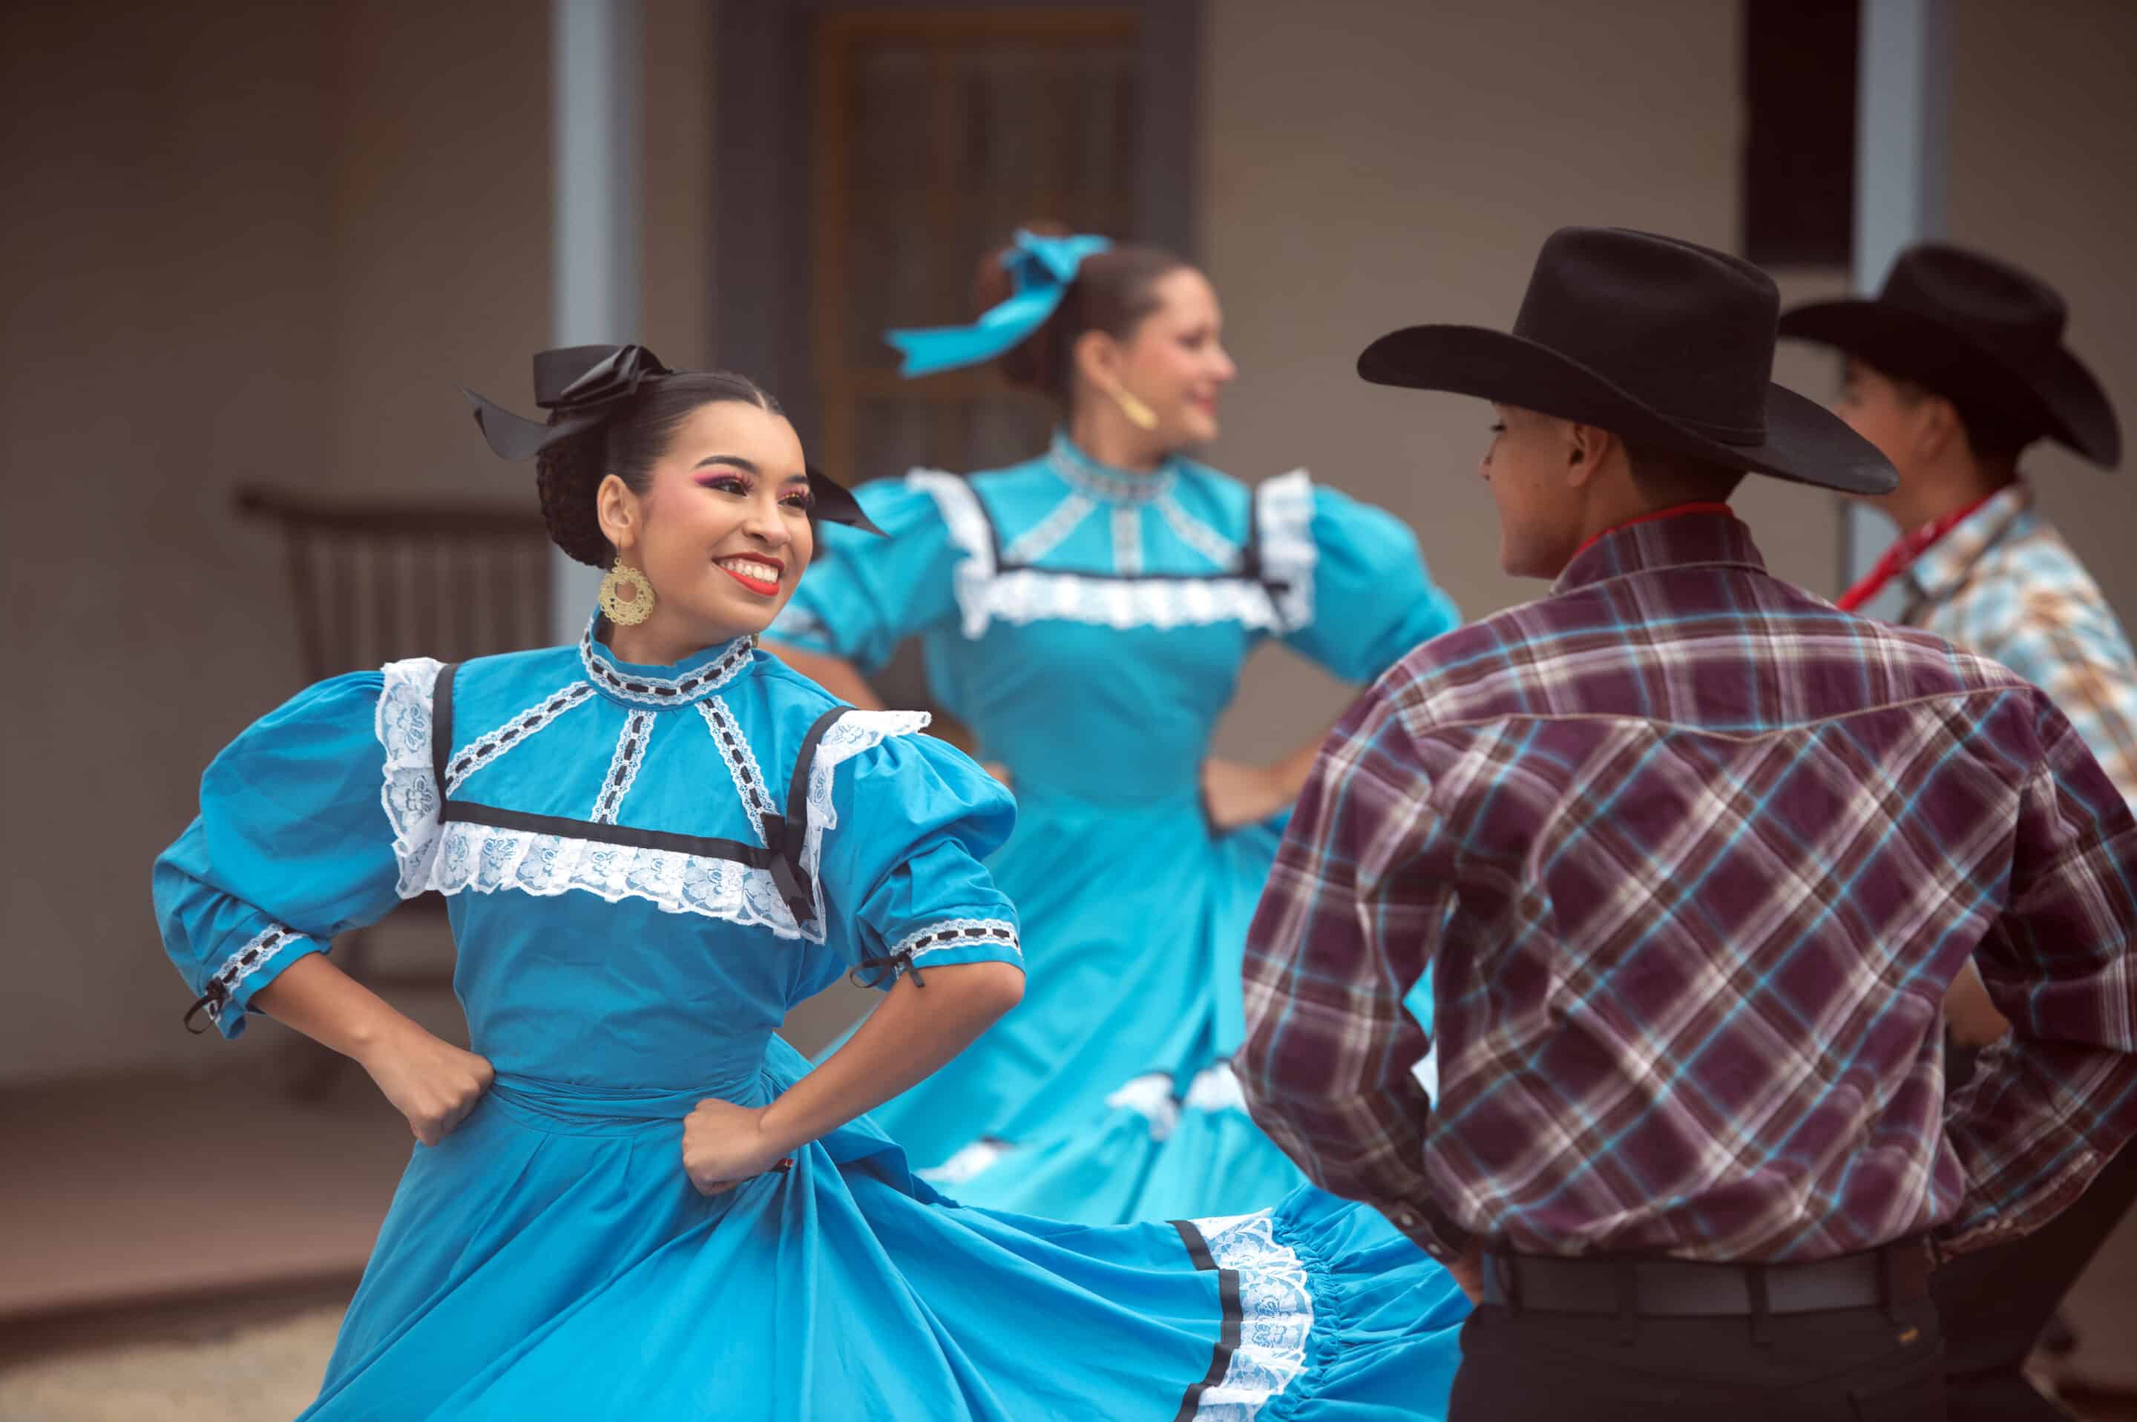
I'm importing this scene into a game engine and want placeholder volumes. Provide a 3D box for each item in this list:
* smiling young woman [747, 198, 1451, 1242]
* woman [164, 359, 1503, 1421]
[{"bbox_3d":[0.067,0.285,10.800,1.030,1.670,0.820,0,4,-3],"label":"smiling young woman"},{"bbox_3d":[-0.239,0.490,8.000,1.200,1.620,0.850,1,4,13],"label":"woman"}]

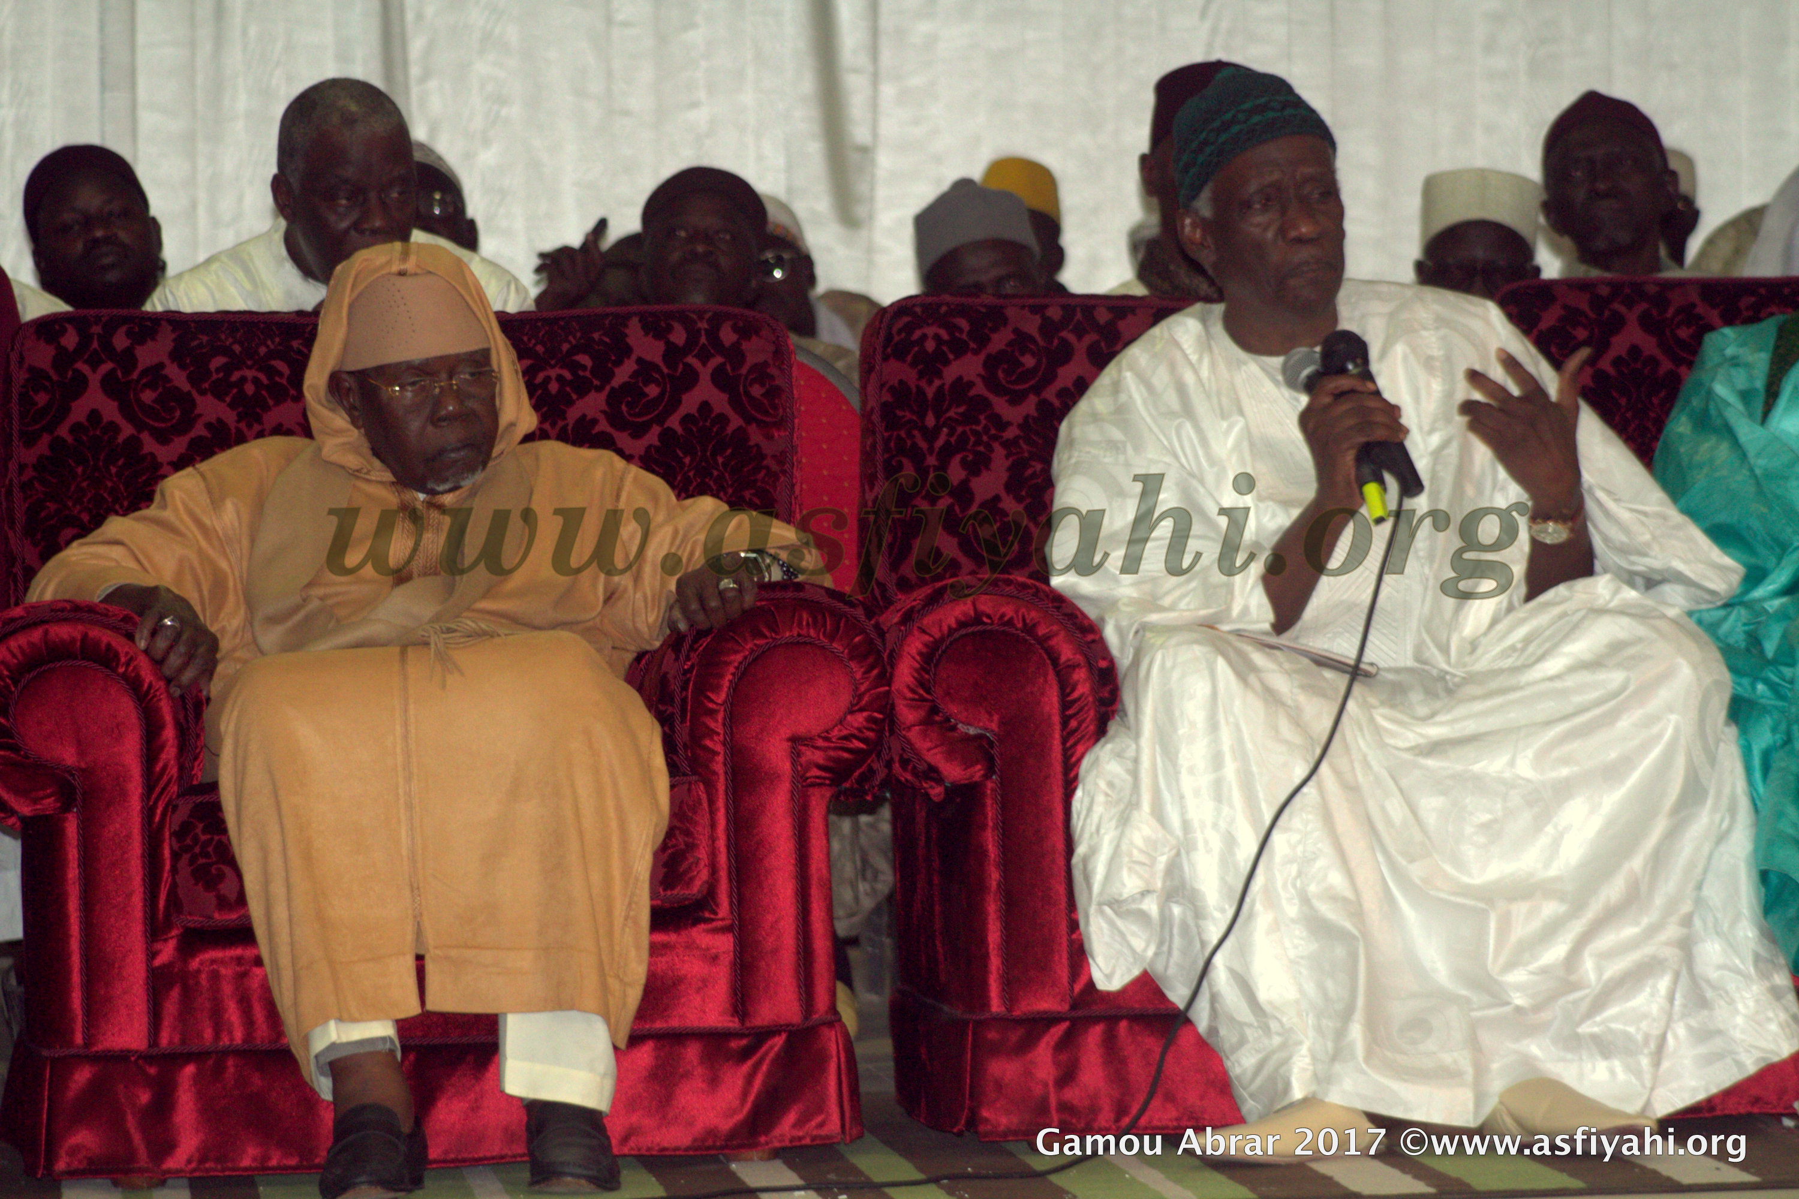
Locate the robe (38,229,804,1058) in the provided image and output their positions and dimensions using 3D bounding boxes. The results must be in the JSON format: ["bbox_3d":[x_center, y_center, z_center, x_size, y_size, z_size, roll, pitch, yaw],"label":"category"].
[{"bbox_3d":[-0.533,0.060,9.950,0.890,0.950,0.740,-2,1,-5],"label":"robe"}]

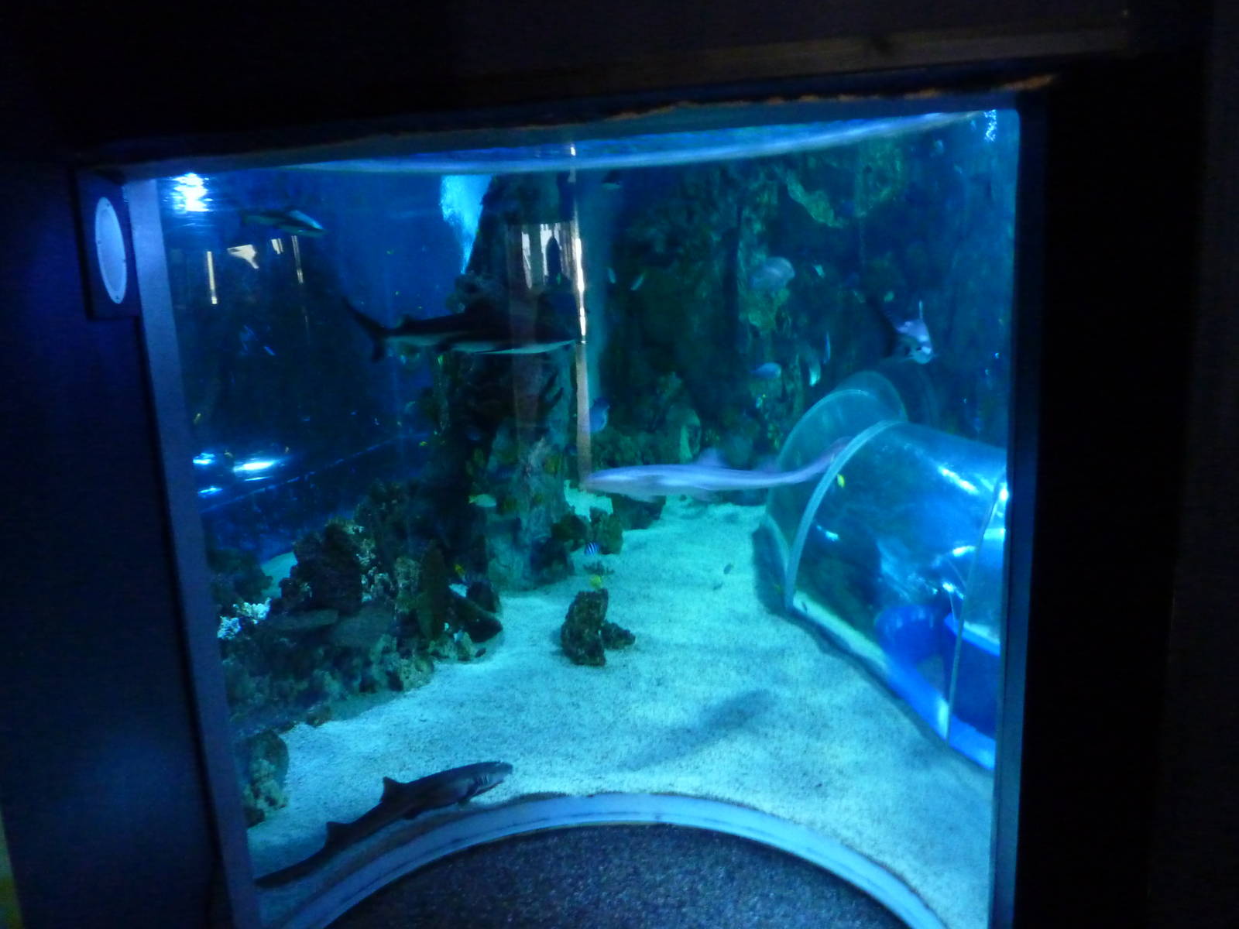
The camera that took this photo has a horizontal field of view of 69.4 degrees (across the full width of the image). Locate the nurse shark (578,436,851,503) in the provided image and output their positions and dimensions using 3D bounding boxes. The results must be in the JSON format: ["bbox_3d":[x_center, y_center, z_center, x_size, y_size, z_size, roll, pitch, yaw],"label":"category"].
[{"bbox_3d":[0.527,0.021,4.600,1.430,0.280,0.380,-3,9,-12],"label":"nurse shark"}]

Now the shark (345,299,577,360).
[{"bbox_3d":[-0.780,-0.653,4.300,1.200,0.290,0.360,0,10,15],"label":"shark"}]

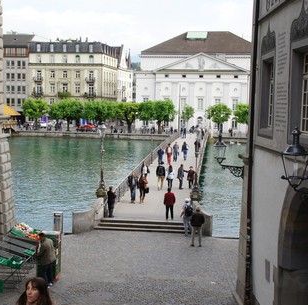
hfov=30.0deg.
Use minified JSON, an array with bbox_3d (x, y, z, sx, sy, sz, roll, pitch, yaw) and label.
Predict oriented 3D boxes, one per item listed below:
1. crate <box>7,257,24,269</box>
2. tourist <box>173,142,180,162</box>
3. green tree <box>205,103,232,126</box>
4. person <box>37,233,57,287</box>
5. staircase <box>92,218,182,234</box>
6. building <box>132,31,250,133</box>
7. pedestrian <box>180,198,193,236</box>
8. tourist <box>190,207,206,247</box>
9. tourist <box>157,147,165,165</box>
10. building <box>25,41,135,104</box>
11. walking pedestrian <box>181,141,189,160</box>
[{"bbox_3d":[-4.771,3.805,19.800,0.450,0.260,0.360,4,21,37],"label":"crate"},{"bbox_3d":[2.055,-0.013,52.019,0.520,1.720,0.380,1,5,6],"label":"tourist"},{"bbox_3d":[10.684,-5.350,93.787,4.400,5.300,4.400,1,5,5],"label":"green tree"},{"bbox_3d":[-3.451,3.445,18.394,0.520,1.670,0.520,3,5,24],"label":"person"},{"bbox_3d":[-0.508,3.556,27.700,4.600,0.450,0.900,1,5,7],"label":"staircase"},{"bbox_3d":[9.993,-14.538,116.113,24.500,20.000,25.000,1,5,5],"label":"building"},{"bbox_3d":[1.537,3.036,26.692,0.560,1.700,0.500,0,5,-7],"label":"pedestrian"},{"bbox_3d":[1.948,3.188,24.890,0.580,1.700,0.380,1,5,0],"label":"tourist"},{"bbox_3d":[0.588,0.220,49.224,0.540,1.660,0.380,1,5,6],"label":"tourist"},{"bbox_3d":[-20.872,-17.752,152.995,18.700,20.900,22.000,1,5,6],"label":"building"},{"bbox_3d":[2.898,-0.116,53.698,0.520,1.680,0.380,1,5,6],"label":"walking pedestrian"}]

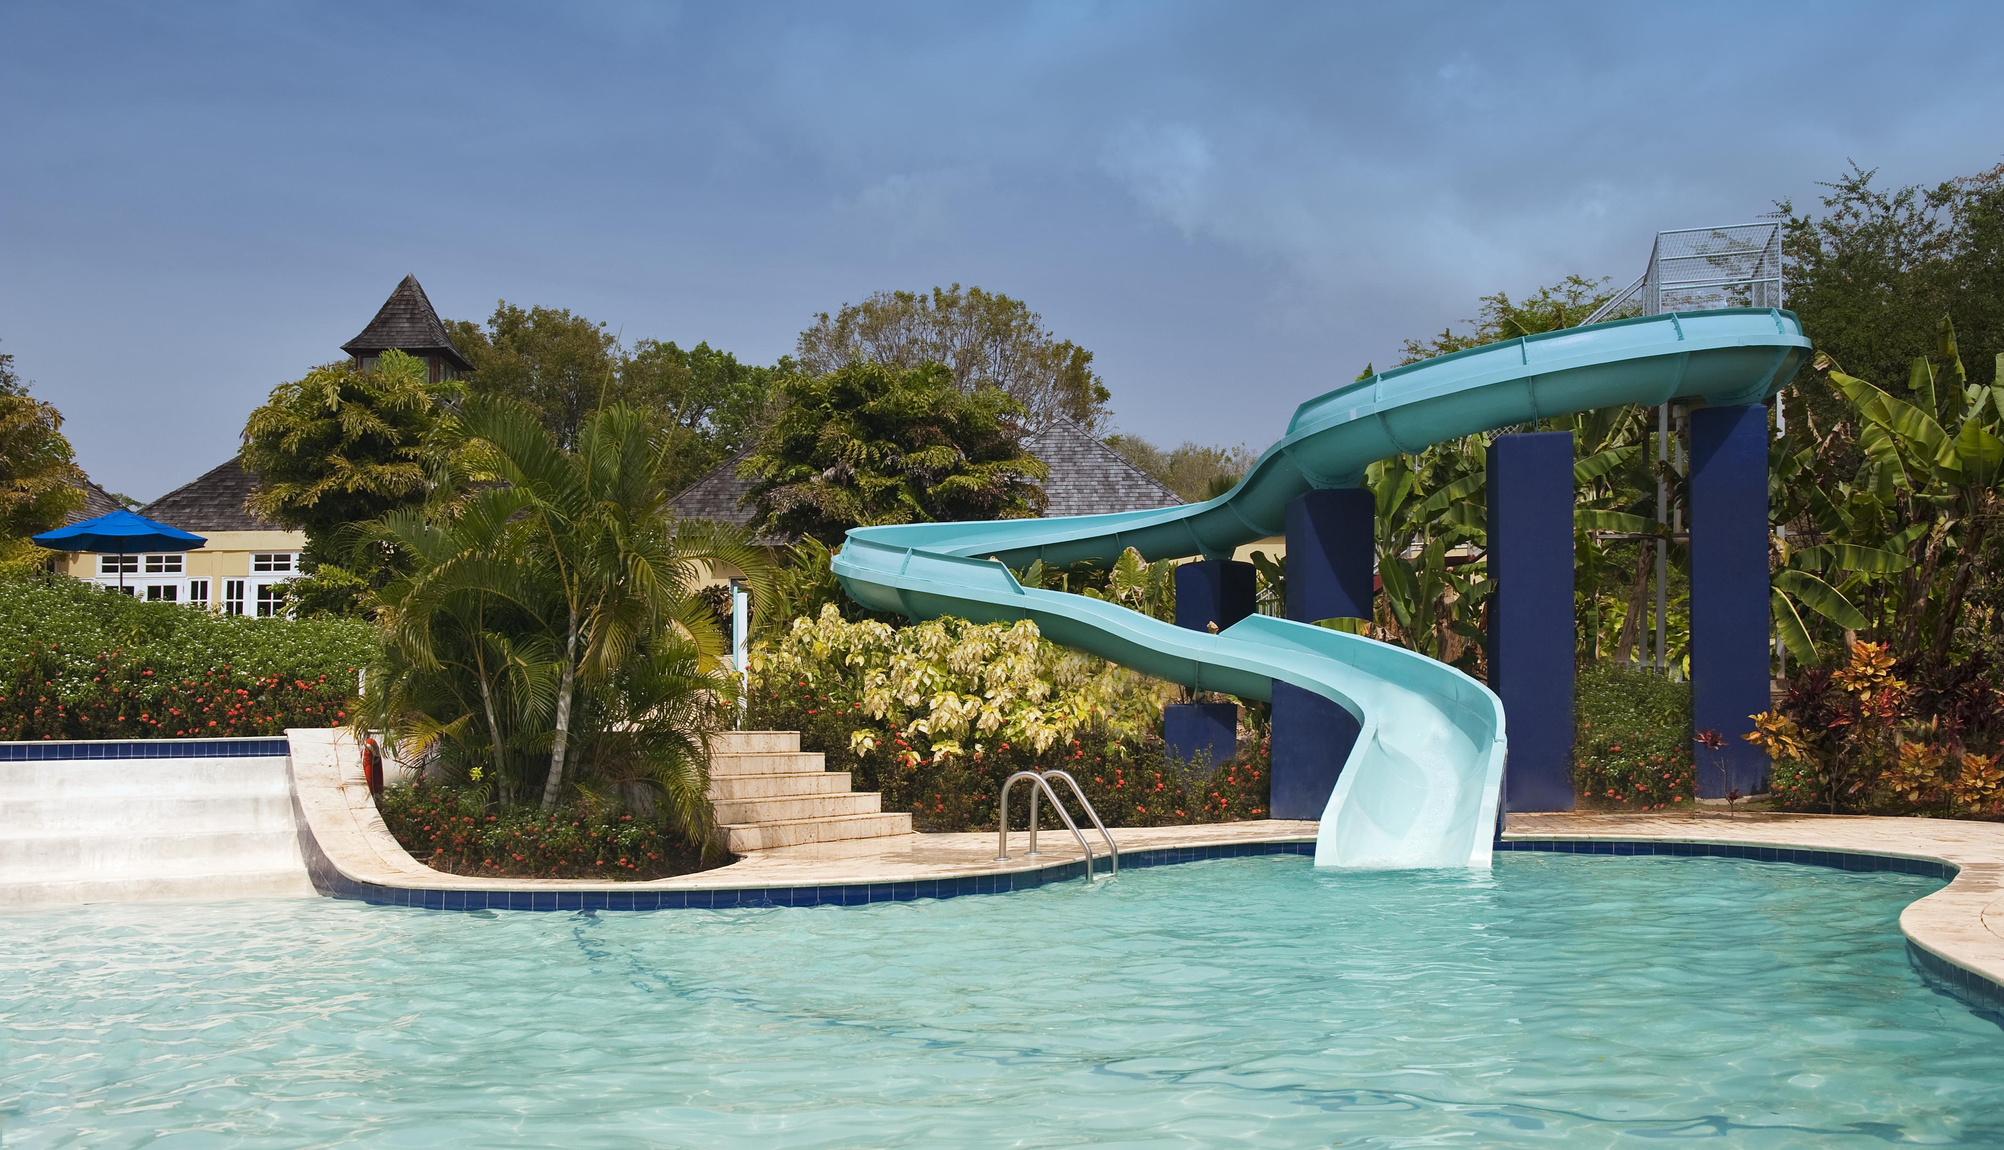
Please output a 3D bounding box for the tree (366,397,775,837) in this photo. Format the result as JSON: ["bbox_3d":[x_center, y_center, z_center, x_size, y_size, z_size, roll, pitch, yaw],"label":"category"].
[{"bbox_3d":[-2.970,0.280,11.900,2.800,3.050,2.700,0,-3,0],"label":"tree"}]

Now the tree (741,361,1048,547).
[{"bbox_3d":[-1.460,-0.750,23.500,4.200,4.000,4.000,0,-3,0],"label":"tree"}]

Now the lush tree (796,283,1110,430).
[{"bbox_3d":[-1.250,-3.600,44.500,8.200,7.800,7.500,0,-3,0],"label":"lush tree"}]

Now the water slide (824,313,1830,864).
[{"bbox_3d":[3.600,-0.350,15.900,10.600,5.300,7.400,0,-3,5],"label":"water slide"}]

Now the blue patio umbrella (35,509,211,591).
[{"bbox_3d":[-12.750,0.250,25.000,2.600,2.400,2.600,0,-3,0],"label":"blue patio umbrella"}]

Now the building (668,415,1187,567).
[{"bbox_3d":[-1.450,-0.600,33.000,10.300,4.900,8.000,0,-3,0],"label":"building"}]

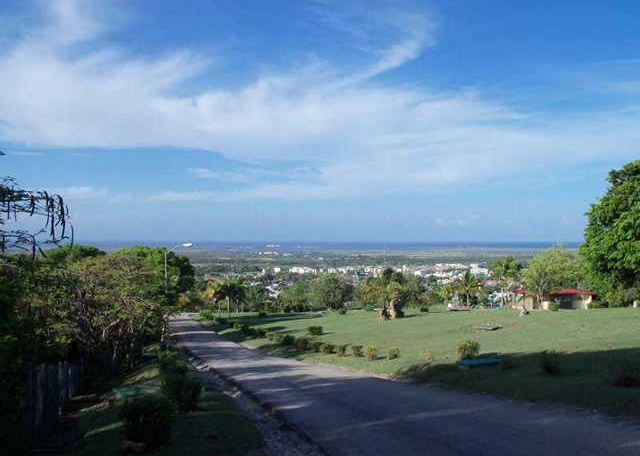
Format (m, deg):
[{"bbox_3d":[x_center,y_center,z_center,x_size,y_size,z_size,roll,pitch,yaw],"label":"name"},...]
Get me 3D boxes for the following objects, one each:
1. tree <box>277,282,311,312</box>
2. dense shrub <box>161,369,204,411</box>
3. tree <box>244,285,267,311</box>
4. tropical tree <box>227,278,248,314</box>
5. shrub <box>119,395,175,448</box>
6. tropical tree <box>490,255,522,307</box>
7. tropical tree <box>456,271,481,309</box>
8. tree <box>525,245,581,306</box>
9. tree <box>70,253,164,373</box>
[{"bbox_3d":[-4.138,11.115,105.000,5.192,5.192,4.933,0,-1,-2],"label":"tree"},{"bbox_3d":[-2.720,3.234,12.800,0.827,0.781,0.785,0,-1,-12],"label":"dense shrub"},{"bbox_3d":[-10.466,11.439,105.000,3.570,4.543,3.391,0,-1,-6],"label":"tree"},{"bbox_3d":[-12.646,10.223,98.000,3.029,5.755,2.877,0,-1,-7],"label":"tropical tree"},{"bbox_3d":[-2.467,2.751,9.200,0.756,0.722,0.719,0,-1,-15],"label":"shrub"},{"bbox_3d":[29.397,8.433,102.000,5.044,7.881,4.792,0,-1,16],"label":"tropical tree"},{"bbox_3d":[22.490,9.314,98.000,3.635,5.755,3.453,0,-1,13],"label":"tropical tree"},{"bbox_3d":[36.648,7.487,102.000,8.827,9.142,8.386,0,-1,20],"label":"tree"},{"bbox_3d":[-7.823,3.265,25.000,3.632,4.636,3.450,0,-1,-17],"label":"tree"}]

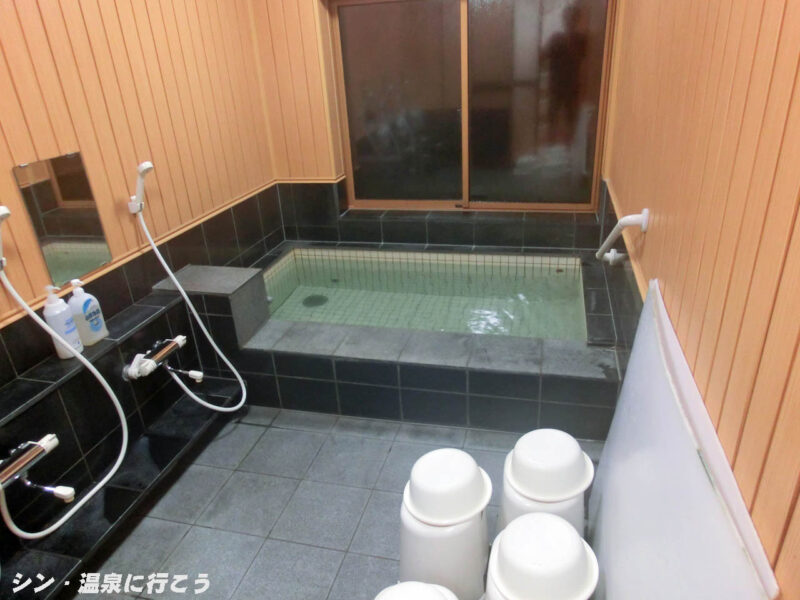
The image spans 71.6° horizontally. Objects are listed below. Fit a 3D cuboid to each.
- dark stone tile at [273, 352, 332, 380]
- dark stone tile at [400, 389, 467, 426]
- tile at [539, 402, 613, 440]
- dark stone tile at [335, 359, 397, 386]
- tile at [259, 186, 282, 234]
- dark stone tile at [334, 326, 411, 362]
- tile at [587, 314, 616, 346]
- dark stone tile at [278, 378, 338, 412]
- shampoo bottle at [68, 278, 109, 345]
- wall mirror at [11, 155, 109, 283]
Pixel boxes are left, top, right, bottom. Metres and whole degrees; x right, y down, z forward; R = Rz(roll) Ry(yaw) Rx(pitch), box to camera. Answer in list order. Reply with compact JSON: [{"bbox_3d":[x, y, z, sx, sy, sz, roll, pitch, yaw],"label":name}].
[{"bbox_3d":[-0.435,0.300,2.542,0.296,0.130,0.018,3,26,15],"label":"dark stone tile"},{"bbox_3d":[0.154,0.476,2.454,0.296,0.183,0.018,3,26,15],"label":"dark stone tile"},{"bbox_3d":[0.737,0.508,2.299,0.305,0.183,0.018,3,26,15],"label":"tile"},{"bbox_3d":[-0.146,0.315,2.464,0.296,0.130,0.018,3,26,15],"label":"dark stone tile"},{"bbox_3d":[-0.899,-0.624,3.863,0.012,0.300,0.302,3,25,15],"label":"tile"},{"bbox_3d":[-0.115,0.207,2.561,0.296,0.018,0.293,3,26,15],"label":"dark stone tile"},{"bbox_3d":[0.916,0.138,2.531,0.122,0.012,0.285,3,25,15],"label":"tile"},{"bbox_3d":[-0.425,0.445,2.609,0.296,0.183,0.018,3,26,15],"label":"dark stone tile"},{"bbox_3d":[-1.292,0.045,2.273,0.080,0.265,0.115,6,26,21],"label":"shampoo bottle"},{"bbox_3d":[-1.338,-0.327,2.252,0.012,0.474,0.323,3,25,15],"label":"wall mirror"}]

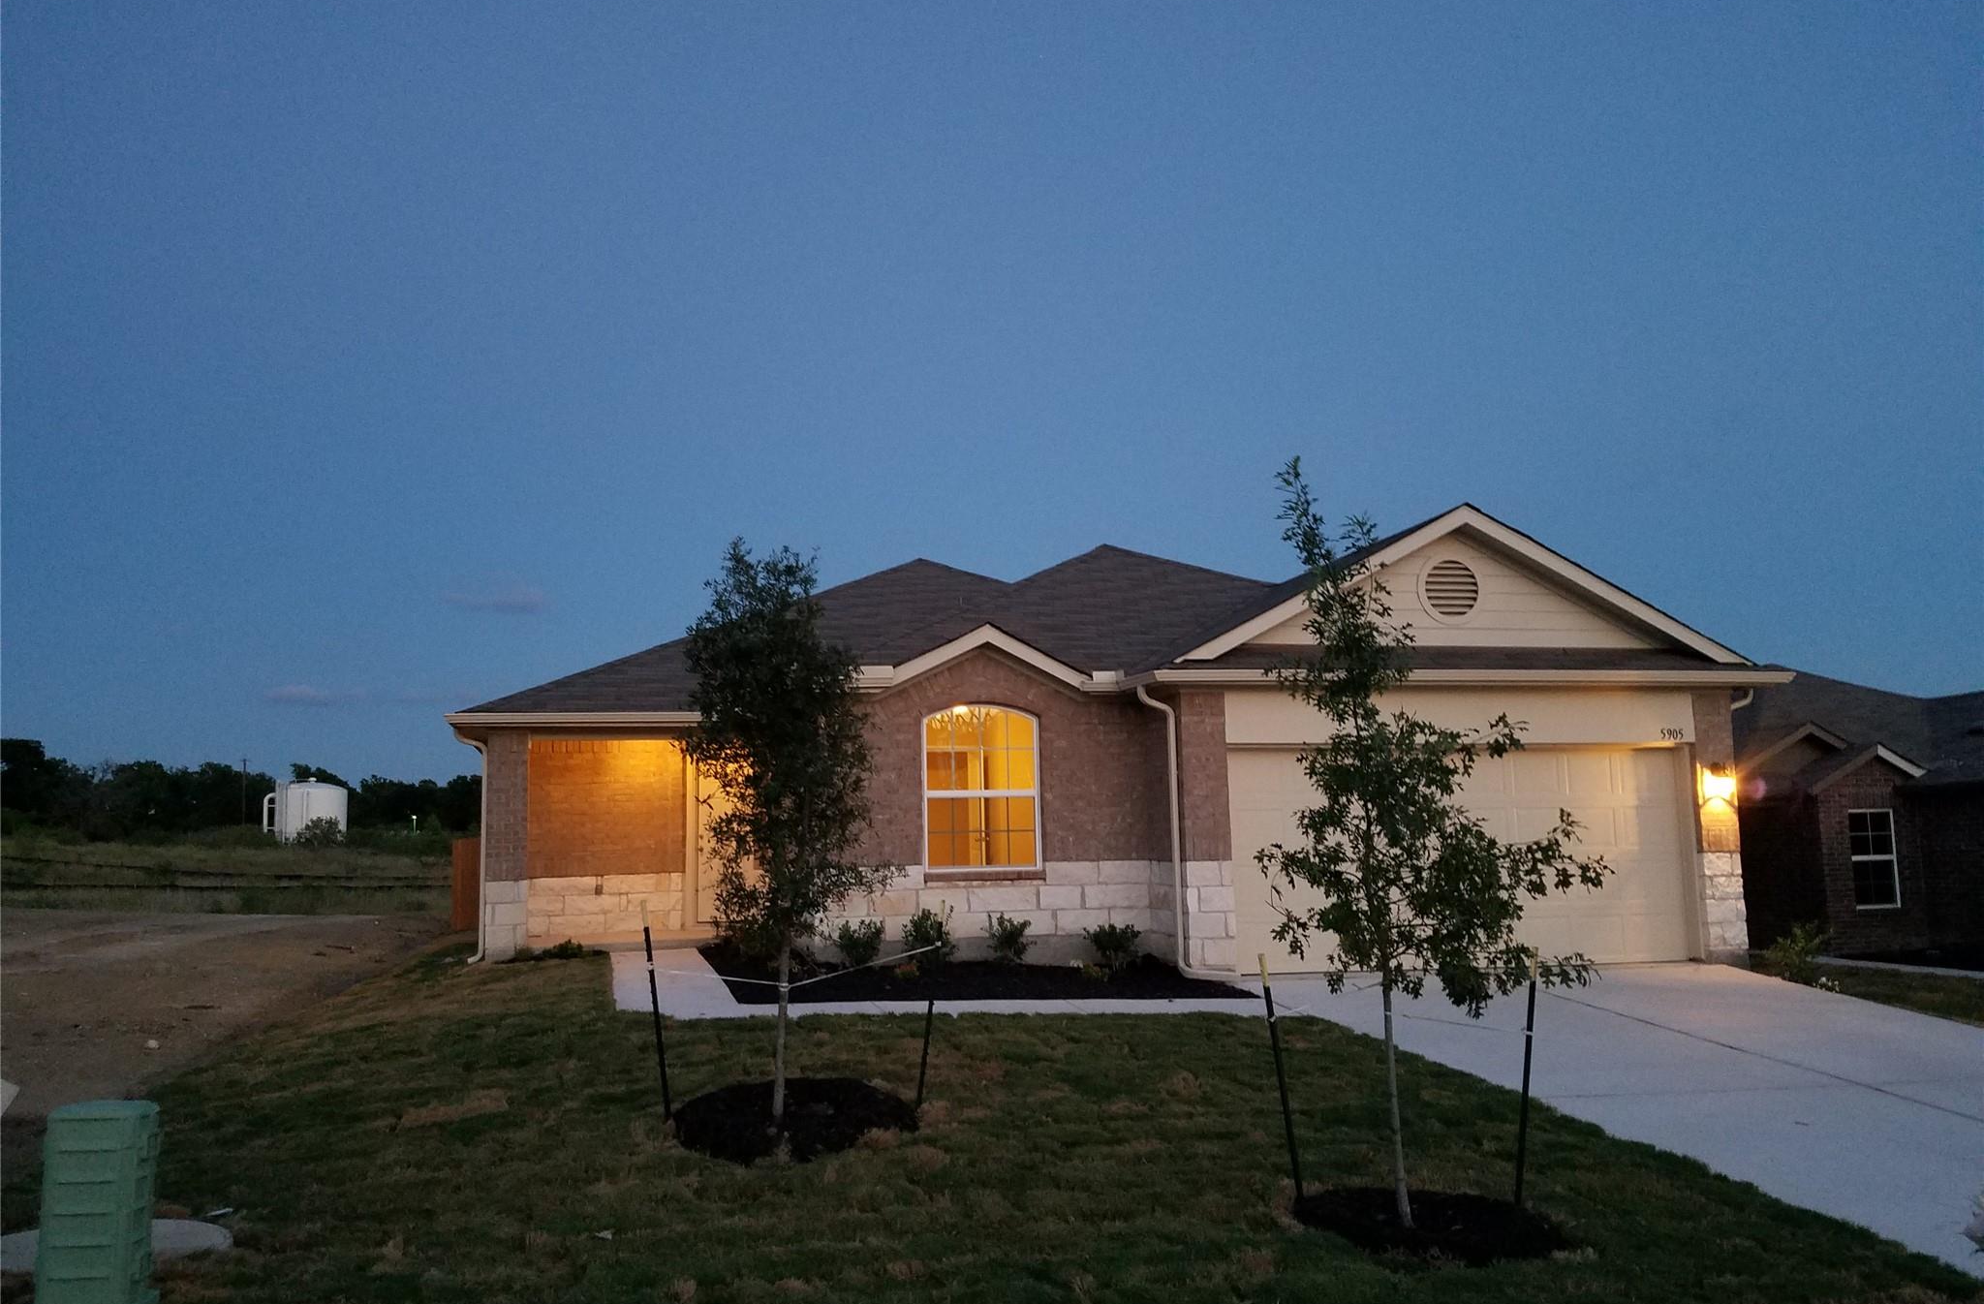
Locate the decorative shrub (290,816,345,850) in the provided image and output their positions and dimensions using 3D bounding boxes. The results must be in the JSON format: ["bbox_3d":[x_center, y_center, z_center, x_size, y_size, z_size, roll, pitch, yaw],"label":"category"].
[{"bbox_3d":[-36.912,9.874,81.486,3.134,1.957,3.000,-1,-7,0],"label":"decorative shrub"}]

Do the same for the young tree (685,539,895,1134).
[{"bbox_3d":[-1.068,0.915,7.862,1.126,3.068,1.050,-1,-7,0],"label":"young tree"}]

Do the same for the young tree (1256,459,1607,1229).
[{"bbox_3d":[1.696,0.696,5.765,1.343,2.940,1.250,-1,-7,0],"label":"young tree"}]

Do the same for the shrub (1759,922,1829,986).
[{"bbox_3d":[7.042,2.631,13.076,0.647,0.507,0.600,-1,-7,0],"label":"shrub"}]

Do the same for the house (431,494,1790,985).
[{"bbox_3d":[-0.333,1.209,21.785,13.150,5.950,17.500,1,-7,-11],"label":"house"}]

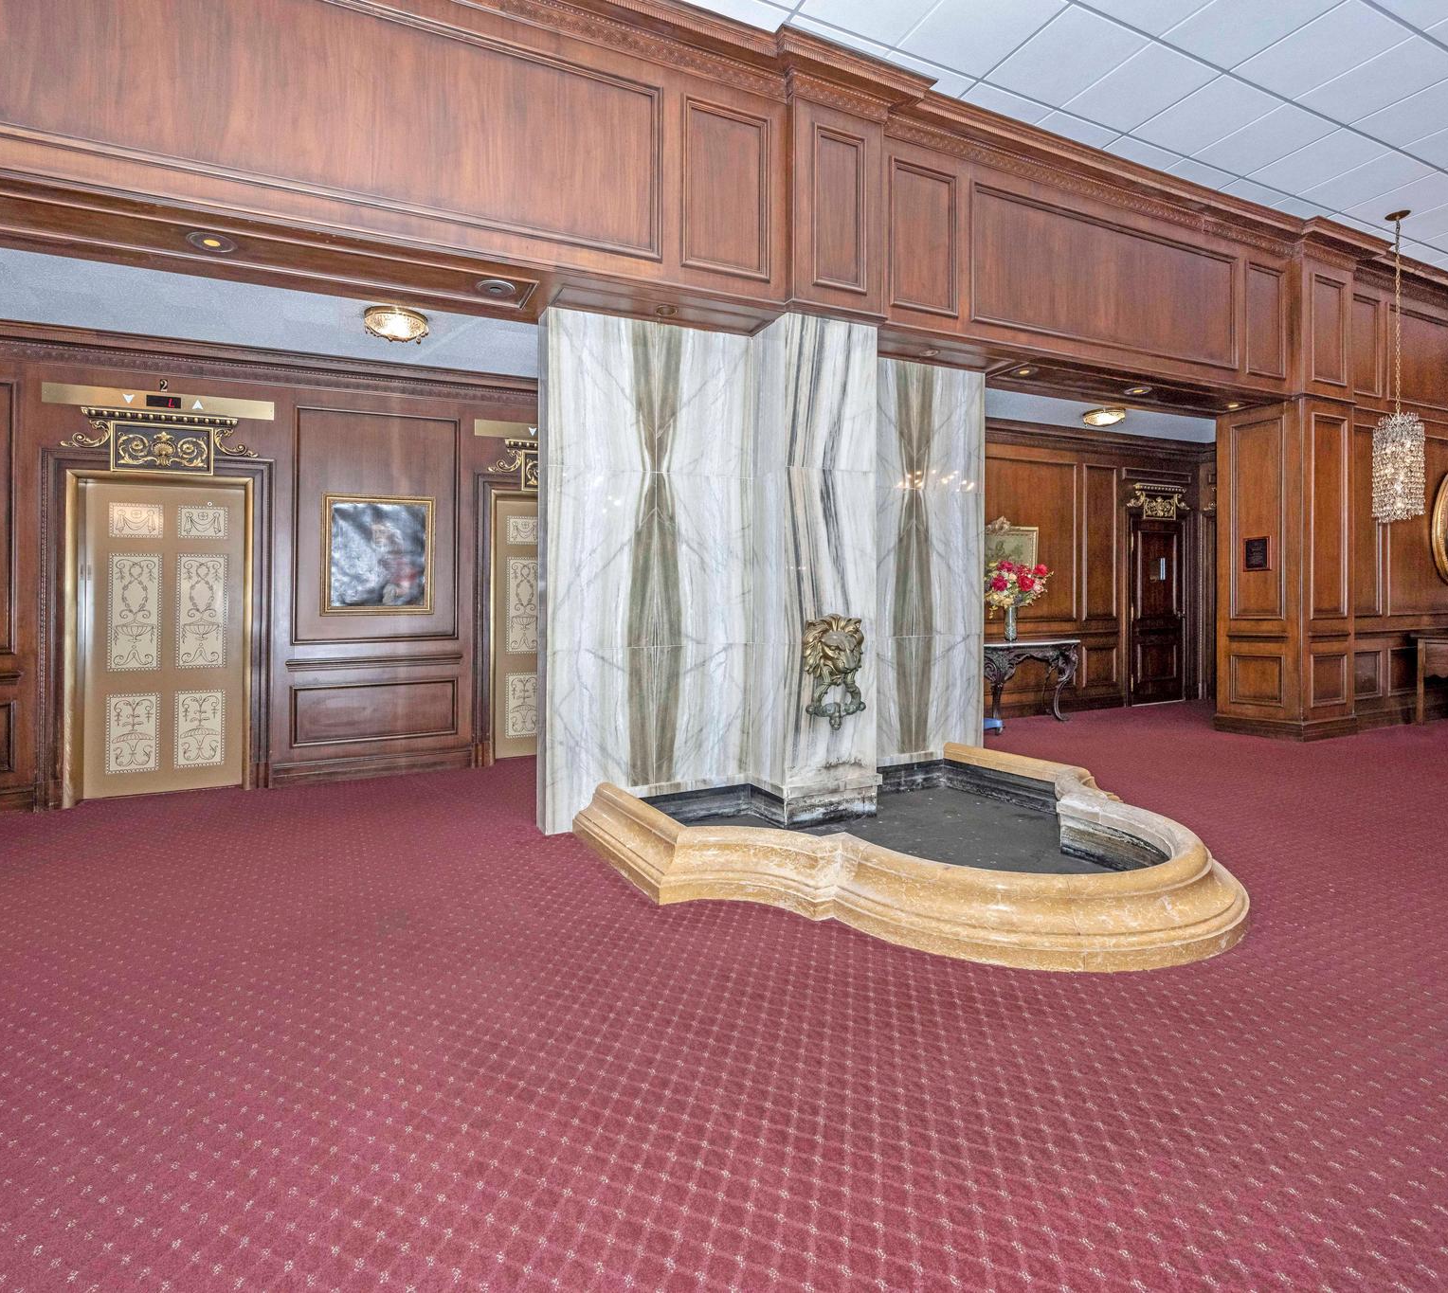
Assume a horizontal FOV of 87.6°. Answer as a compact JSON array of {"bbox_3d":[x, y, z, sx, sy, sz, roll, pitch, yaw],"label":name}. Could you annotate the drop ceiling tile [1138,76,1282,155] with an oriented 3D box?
[{"bbox_3d":[2.992,-3.324,4.722,0.595,0.030,0.595,-1,1,-25],"label":"drop ceiling tile"}]

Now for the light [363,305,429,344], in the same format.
[{"bbox_3d":[-1.915,-1.894,4.424,0.345,0.110,0.345,-1,3,-25],"label":"light"}]

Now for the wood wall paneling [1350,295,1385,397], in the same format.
[{"bbox_3d":[5.878,-2.738,6.888,0.510,0.885,0.050,-1,1,-25],"label":"wood wall paneling"}]

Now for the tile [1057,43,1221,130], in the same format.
[{"bbox_3d":[2.443,-3.276,4.440,0.610,0.030,0.610,-2,4,-25],"label":"tile"}]

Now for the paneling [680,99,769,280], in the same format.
[{"bbox_3d":[0.020,-2.483,4.123,0.535,0.895,0.050,-1,1,-25],"label":"paneling"}]

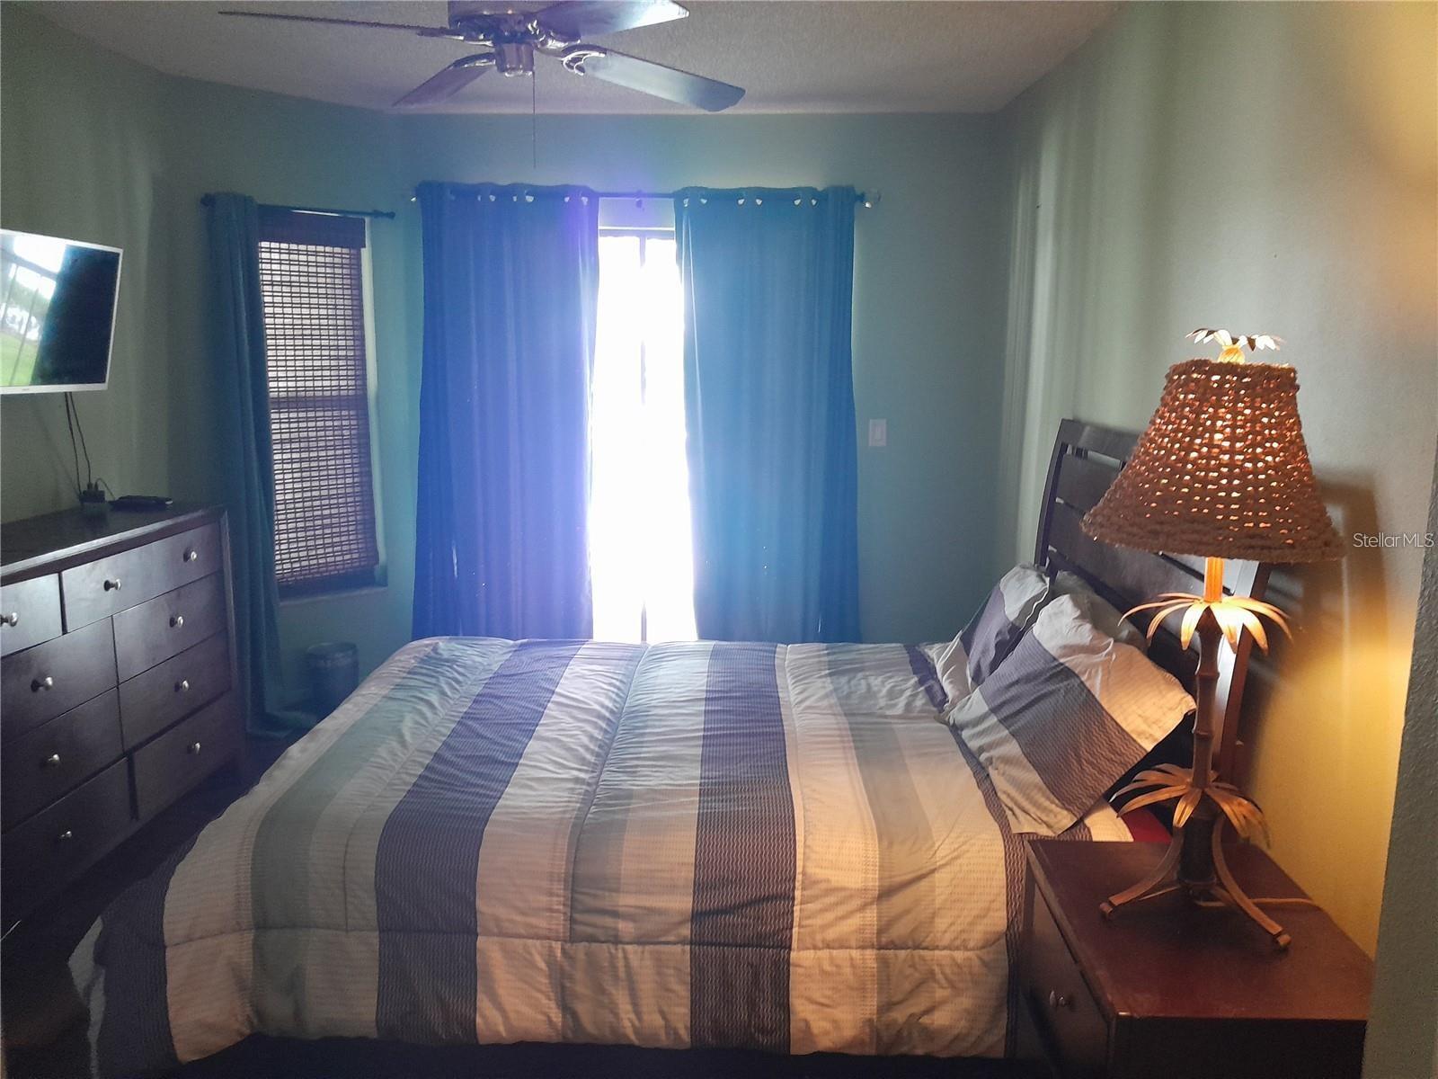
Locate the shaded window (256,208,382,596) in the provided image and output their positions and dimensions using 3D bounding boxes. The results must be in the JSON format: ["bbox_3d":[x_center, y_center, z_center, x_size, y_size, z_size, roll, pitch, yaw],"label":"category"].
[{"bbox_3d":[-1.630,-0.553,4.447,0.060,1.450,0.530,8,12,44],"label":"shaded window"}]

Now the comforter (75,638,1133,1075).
[{"bbox_3d":[-0.195,0.628,2.763,1.930,0.450,1.640,0,9,1],"label":"comforter"}]

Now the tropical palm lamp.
[{"bbox_3d":[0.755,0.131,1.718,0.365,0.875,0.365,0,8,0],"label":"tropical palm lamp"}]

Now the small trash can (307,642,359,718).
[{"bbox_3d":[-1.545,0.567,4.493,0.205,0.290,0.205,0,8,0],"label":"small trash can"}]

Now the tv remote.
[{"bbox_3d":[-1.787,-0.111,3.482,0.175,0.030,0.055,0,8,0],"label":"tv remote"}]

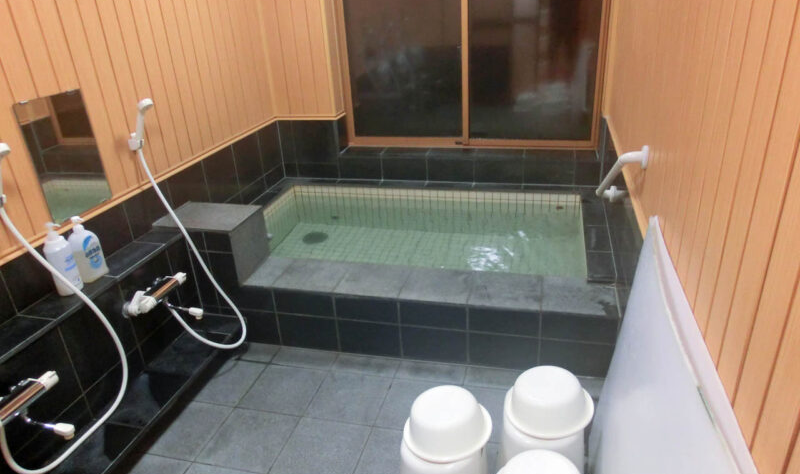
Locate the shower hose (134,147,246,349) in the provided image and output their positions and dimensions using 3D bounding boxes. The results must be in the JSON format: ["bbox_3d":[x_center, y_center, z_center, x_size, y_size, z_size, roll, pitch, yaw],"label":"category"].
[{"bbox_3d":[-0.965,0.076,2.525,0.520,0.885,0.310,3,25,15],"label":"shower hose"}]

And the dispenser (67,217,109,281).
[{"bbox_3d":[-1.292,0.045,2.273,0.080,0.265,0.115,6,26,21],"label":"dispenser"}]

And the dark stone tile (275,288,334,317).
[{"bbox_3d":[-0.435,0.300,2.542,0.296,0.130,0.018,3,26,15],"label":"dark stone tile"}]

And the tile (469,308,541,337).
[{"bbox_3d":[0.431,0.348,2.307,0.298,0.125,0.012,3,25,15],"label":"tile"}]

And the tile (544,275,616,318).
[{"bbox_3d":[0.753,0.251,2.332,0.297,0.012,0.297,3,25,15],"label":"tile"}]

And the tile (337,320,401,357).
[{"bbox_3d":[-0.136,0.461,2.532,0.296,0.183,0.018,3,26,15],"label":"tile"}]

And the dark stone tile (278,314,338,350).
[{"bbox_3d":[-0.425,0.445,2.609,0.296,0.183,0.018,3,26,15],"label":"dark stone tile"}]

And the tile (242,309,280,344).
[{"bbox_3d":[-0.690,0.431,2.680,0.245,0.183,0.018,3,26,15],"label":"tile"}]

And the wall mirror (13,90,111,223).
[{"bbox_3d":[-1.338,-0.327,2.252,0.012,0.474,0.323,3,25,15],"label":"wall mirror"}]

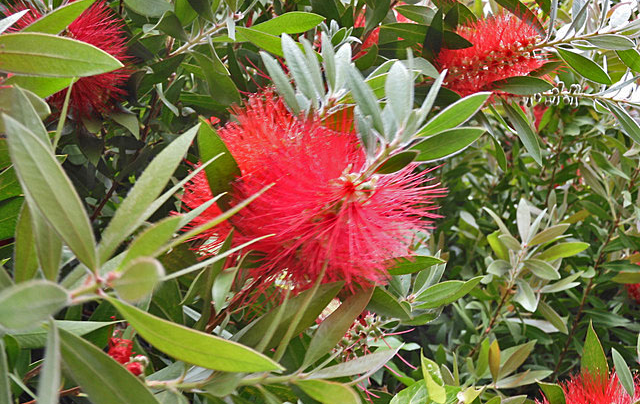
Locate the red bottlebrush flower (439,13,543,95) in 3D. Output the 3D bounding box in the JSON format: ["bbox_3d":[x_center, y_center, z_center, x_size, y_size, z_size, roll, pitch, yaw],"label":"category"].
[{"bbox_3d":[0.137,-0.117,0.670,0.086,0.068,0.068,-12,-4,18],"label":"red bottlebrush flower"}]

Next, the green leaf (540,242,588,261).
[{"bbox_3d":[0.231,0.047,0.790,0.048,0.015,0.007,-17,-41,25],"label":"green leaf"}]

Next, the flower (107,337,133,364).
[{"bbox_3d":[-0.104,0.077,0.430,0.013,0.015,0.013,0,6,0],"label":"flower"}]

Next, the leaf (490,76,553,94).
[{"bbox_3d":[0.155,-0.090,0.640,0.058,0.007,0.015,-2,52,-20],"label":"leaf"}]

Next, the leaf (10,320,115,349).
[{"bbox_3d":[-0.123,0.064,0.400,0.064,0.006,0.014,-8,42,18],"label":"leaf"}]

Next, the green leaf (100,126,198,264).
[{"bbox_3d":[-0.069,-0.003,0.335,0.007,0.076,0.014,4,42,-54],"label":"green leaf"}]

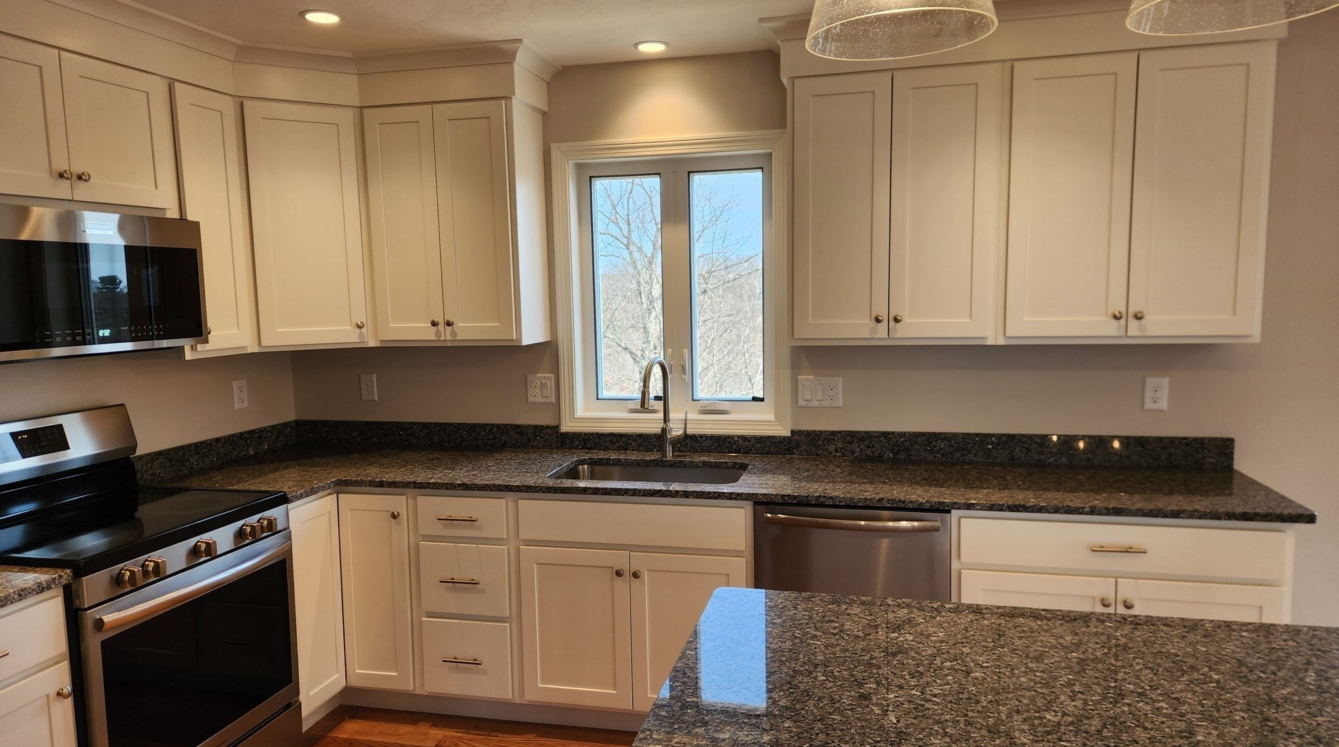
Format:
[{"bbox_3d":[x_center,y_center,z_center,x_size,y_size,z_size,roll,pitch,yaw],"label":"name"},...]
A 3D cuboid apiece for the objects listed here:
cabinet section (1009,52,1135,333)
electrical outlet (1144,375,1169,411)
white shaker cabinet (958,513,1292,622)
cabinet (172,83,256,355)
[{"bbox_3d":[1.324,-0.572,3.007,0.368,0.876,0.318,0,6,13],"label":"cabinet section"},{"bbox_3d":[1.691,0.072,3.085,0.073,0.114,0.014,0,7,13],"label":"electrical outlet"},{"bbox_3d":[1.389,0.790,2.943,0.925,0.811,0.627,0,6,13],"label":"white shaker cabinet"},{"bbox_3d":[-1.697,-0.510,3.069,0.329,0.905,0.307,0,6,13],"label":"cabinet"}]

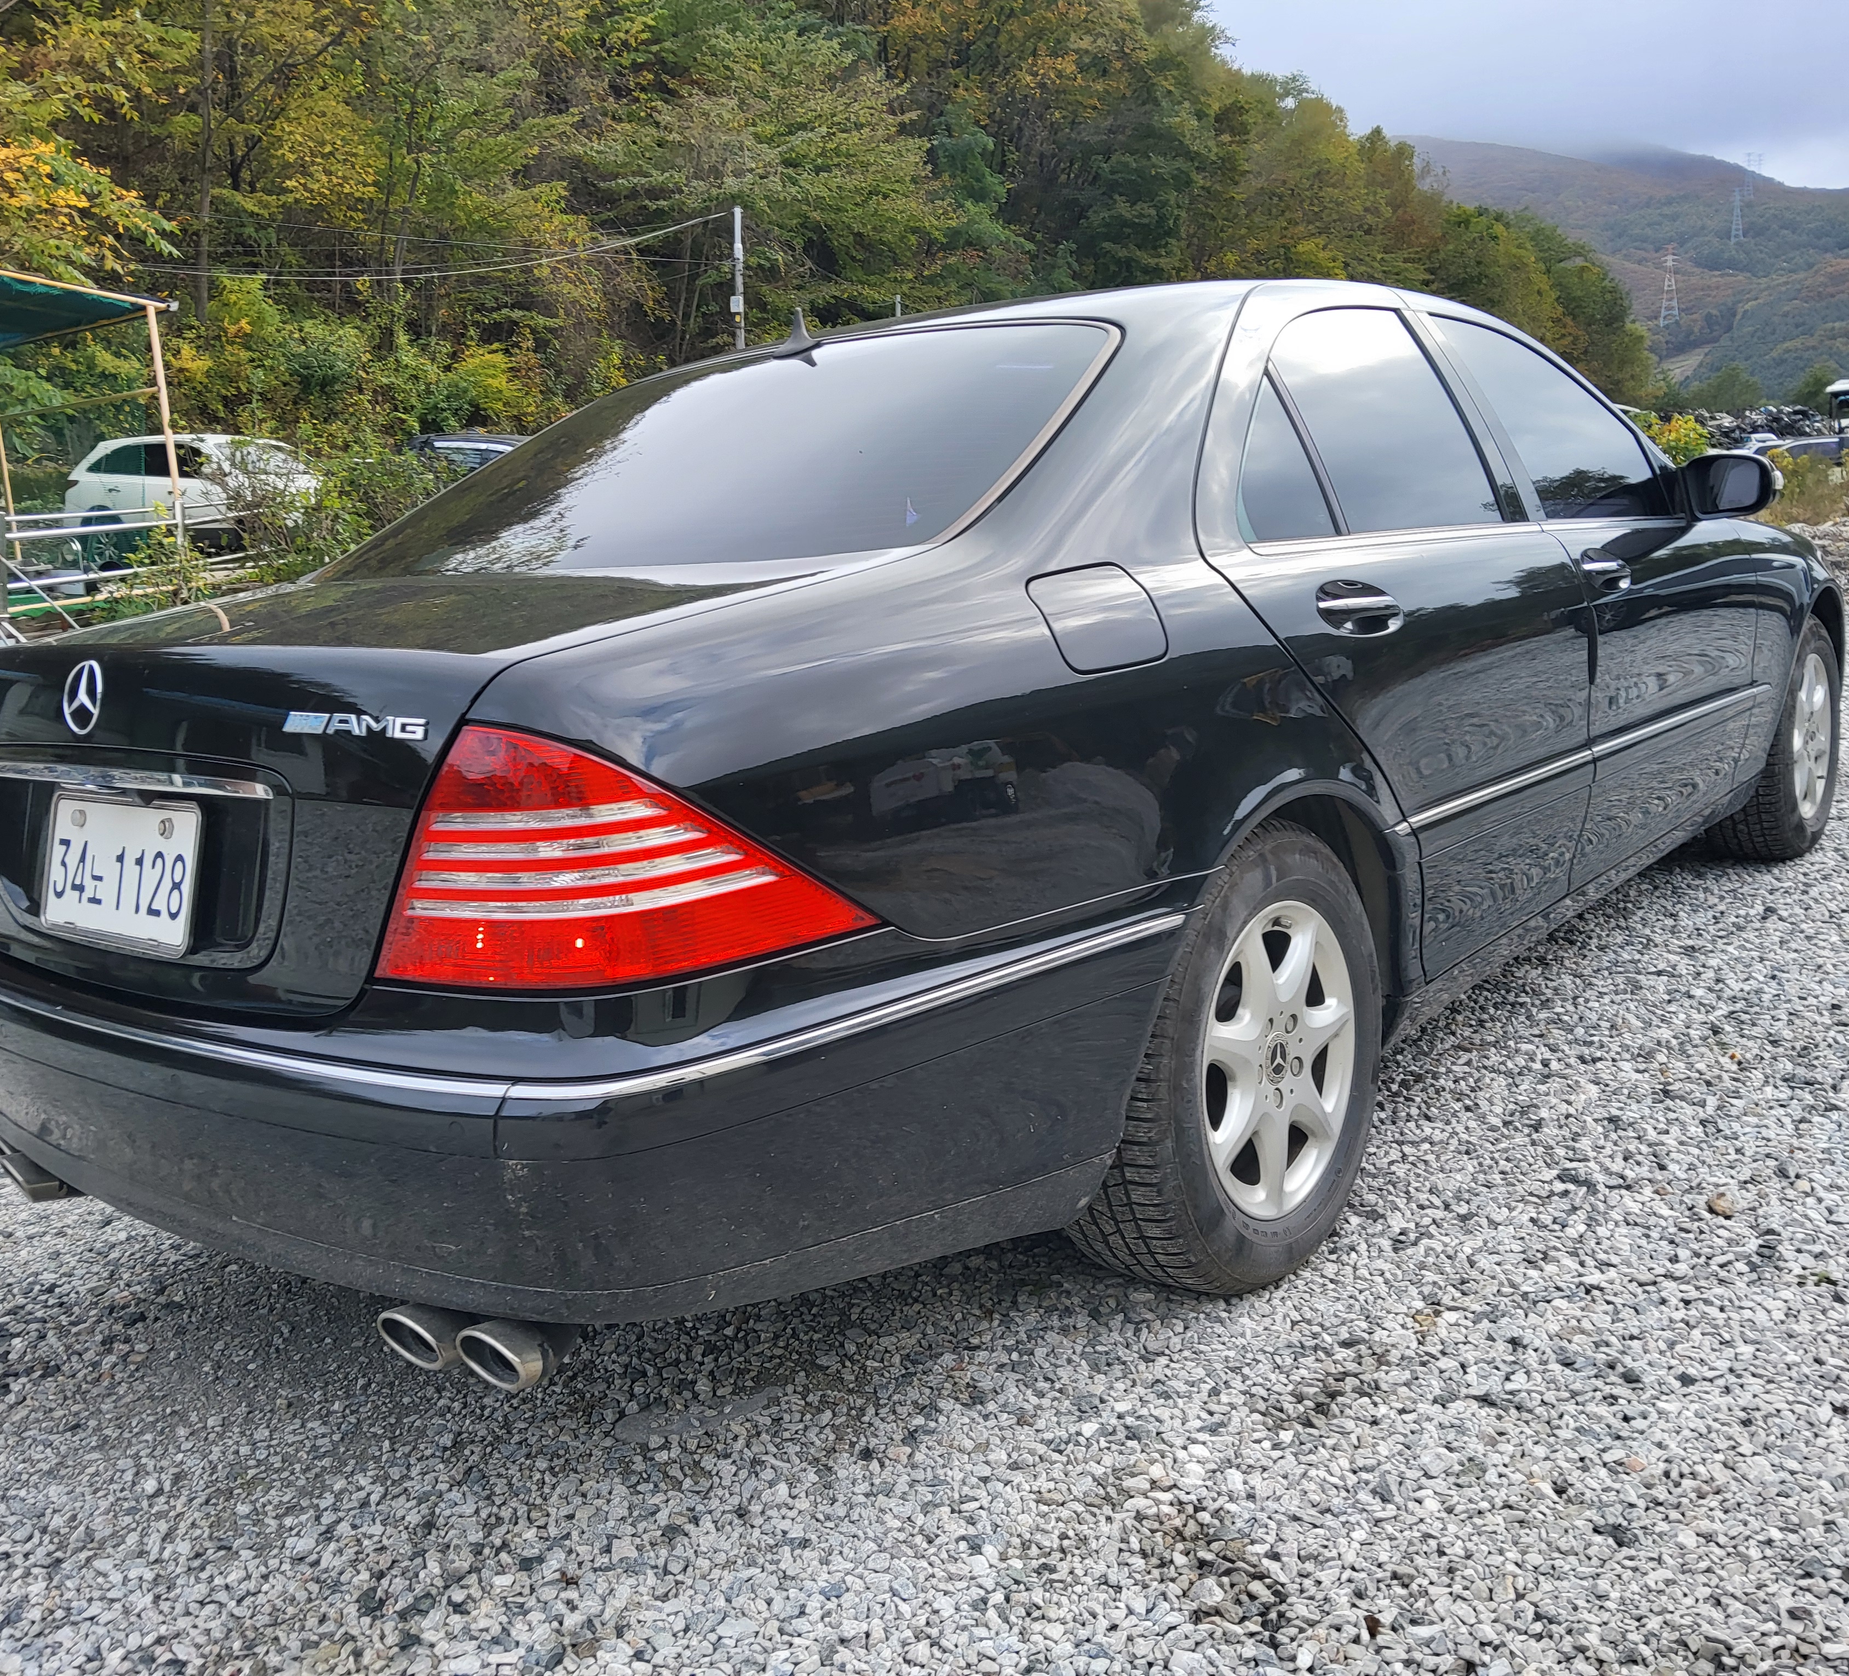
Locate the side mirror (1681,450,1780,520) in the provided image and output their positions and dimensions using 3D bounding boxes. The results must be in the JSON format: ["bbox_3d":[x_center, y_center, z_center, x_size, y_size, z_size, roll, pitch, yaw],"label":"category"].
[{"bbox_3d":[1.675,-0.731,3.478,0.205,0.135,0.140,4,14,40],"label":"side mirror"}]

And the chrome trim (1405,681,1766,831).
[{"bbox_3d":[1.406,-0.202,3.338,0.025,0.030,2.206,4,12,39],"label":"chrome trim"}]

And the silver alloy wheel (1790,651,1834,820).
[{"bbox_3d":[2.389,-0.284,4.706,0.180,0.445,0.445,4,14,39],"label":"silver alloy wheel"}]

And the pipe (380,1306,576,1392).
[{"bbox_3d":[-0.429,0.489,1.709,0.250,0.080,0.150,4,14,40],"label":"pipe"}]

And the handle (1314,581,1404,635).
[{"bbox_3d":[0.610,-0.318,2.346,0.055,0.080,0.240,4,14,40],"label":"handle"}]

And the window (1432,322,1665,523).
[{"bbox_3d":[1.251,-0.803,3.271,0.060,0.420,0.780,-27,-7,41],"label":"window"}]

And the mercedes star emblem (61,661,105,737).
[{"bbox_3d":[-0.955,-0.160,1.907,0.088,0.088,0.012,4,-2,39],"label":"mercedes star emblem"}]

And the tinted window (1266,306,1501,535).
[{"bbox_3d":[0.749,-0.693,2.765,0.045,0.430,0.610,-28,-7,41],"label":"tinted window"}]

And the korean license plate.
[{"bbox_3d":[-0.936,0.039,1.948,0.352,0.166,0.020,4,-2,39],"label":"korean license plate"}]

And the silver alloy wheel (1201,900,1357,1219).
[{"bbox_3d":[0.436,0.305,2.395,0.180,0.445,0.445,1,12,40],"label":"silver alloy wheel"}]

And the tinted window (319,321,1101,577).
[{"bbox_3d":[-0.360,-0.551,2.539,1.250,0.100,0.600,4,43,40],"label":"tinted window"}]

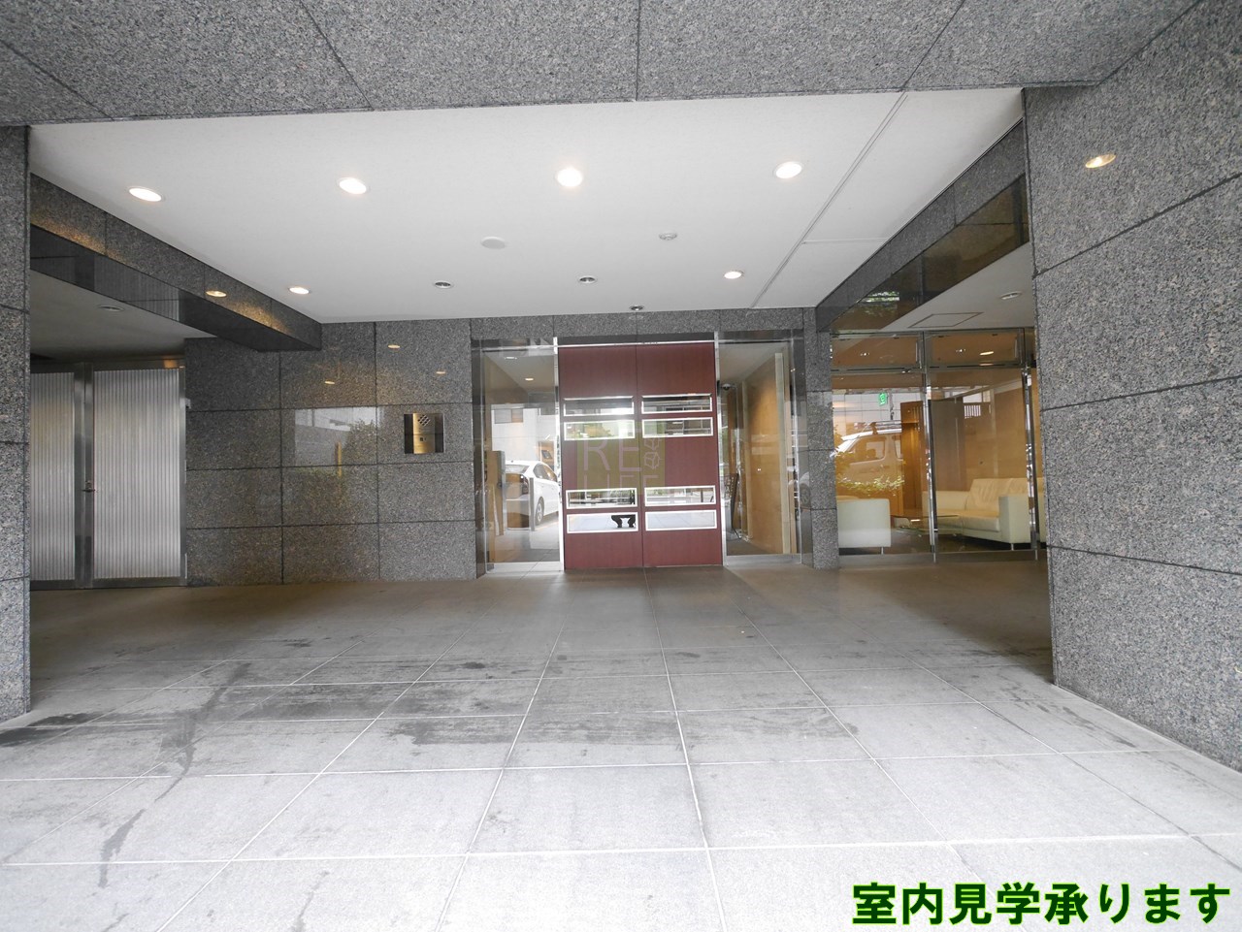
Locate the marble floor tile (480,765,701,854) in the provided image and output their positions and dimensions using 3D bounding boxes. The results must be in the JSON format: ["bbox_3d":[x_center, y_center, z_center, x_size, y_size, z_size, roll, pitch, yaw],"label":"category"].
[{"bbox_3d":[-0.084,0.989,1.667,0.604,0.020,0.431,-2,-1,0],"label":"marble floor tile"}]

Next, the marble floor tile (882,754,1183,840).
[{"bbox_3d":[1.124,0.955,1.660,0.604,0.020,0.431,-2,-1,0],"label":"marble floor tile"}]

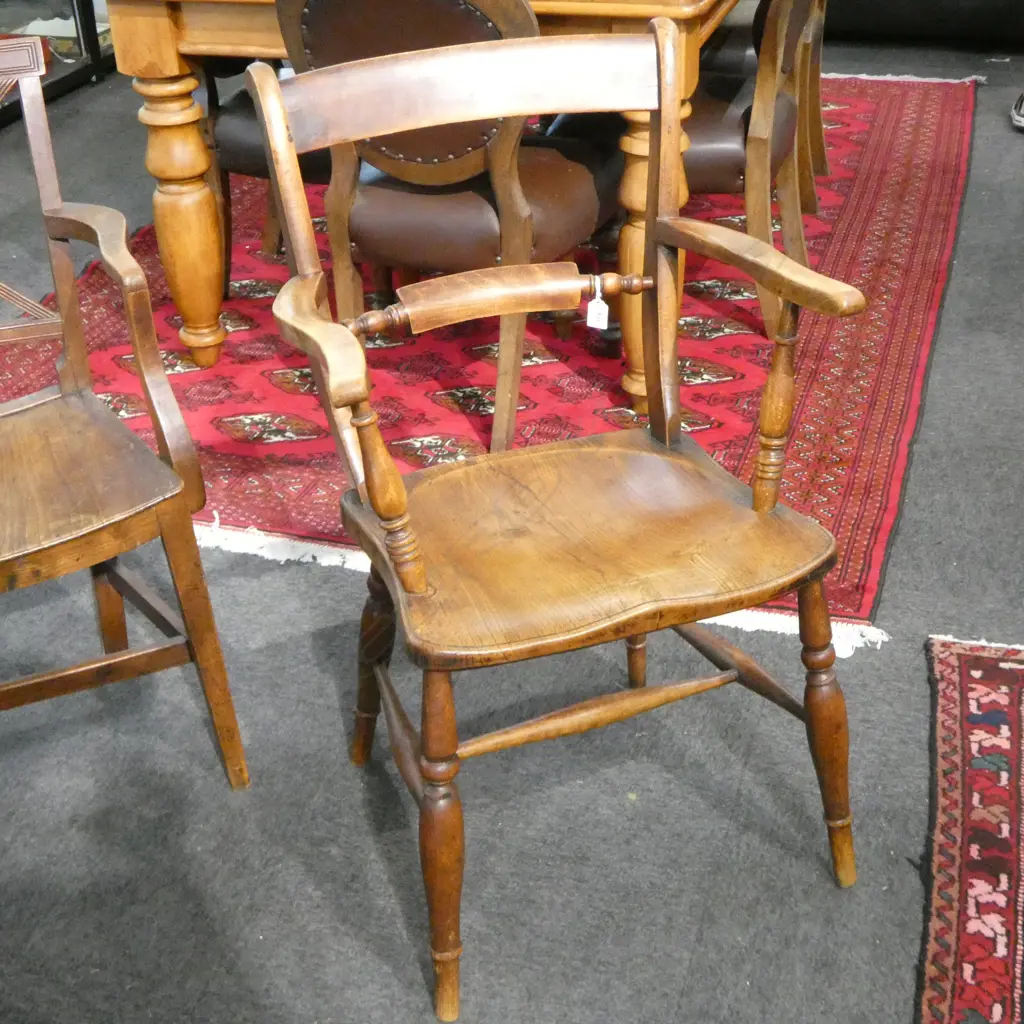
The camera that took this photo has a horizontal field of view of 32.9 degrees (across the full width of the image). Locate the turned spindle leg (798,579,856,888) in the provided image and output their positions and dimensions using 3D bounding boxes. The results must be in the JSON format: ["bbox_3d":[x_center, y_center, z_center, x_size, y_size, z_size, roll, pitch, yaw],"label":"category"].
[{"bbox_3d":[0.348,0.248,1.903,0.046,0.408,0.046,-19,26,-16],"label":"turned spindle leg"}]

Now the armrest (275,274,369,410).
[{"bbox_3d":[-0.182,-0.167,1.665,0.080,0.044,0.255,-9,35,-12],"label":"armrest"}]

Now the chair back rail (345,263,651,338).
[{"bbox_3d":[-0.015,-0.229,1.893,0.375,0.052,0.045,-13,16,-21],"label":"chair back rail"}]

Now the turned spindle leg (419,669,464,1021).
[{"bbox_3d":[-0.070,0.347,1.759,0.046,0.412,0.046,0,22,0],"label":"turned spindle leg"}]

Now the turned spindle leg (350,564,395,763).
[{"bbox_3d":[-0.160,0.158,2.045,0.046,0.404,0.046,-8,41,-23],"label":"turned spindle leg"}]

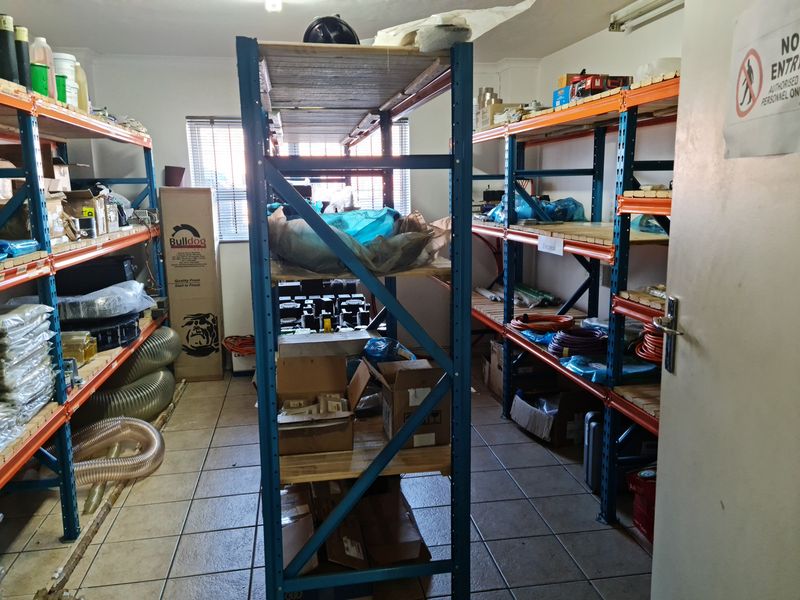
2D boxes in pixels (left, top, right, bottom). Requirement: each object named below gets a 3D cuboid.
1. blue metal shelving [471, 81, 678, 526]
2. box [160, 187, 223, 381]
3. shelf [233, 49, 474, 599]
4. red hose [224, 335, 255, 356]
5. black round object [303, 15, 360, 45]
[{"bbox_3d":[1.002,-0.090,3.394,0.604,1.786,3.522,-3,10,-9],"label":"blue metal shelving"},{"bbox_3d":[-1.552,-0.114,4.737,0.348,1.446,0.263,-3,10,-10],"label":"box"},{"bbox_3d":[-0.363,-0.051,3.293,0.606,1.792,3.181,-3,10,-9],"label":"shelf"},{"bbox_3d":[-1.187,0.347,4.835,0.348,0.135,0.270,-3,10,-10],"label":"red hose"},{"bbox_3d":[-0.221,-0.818,2.034,0.182,0.168,0.185,-3,10,-10],"label":"black round object"}]

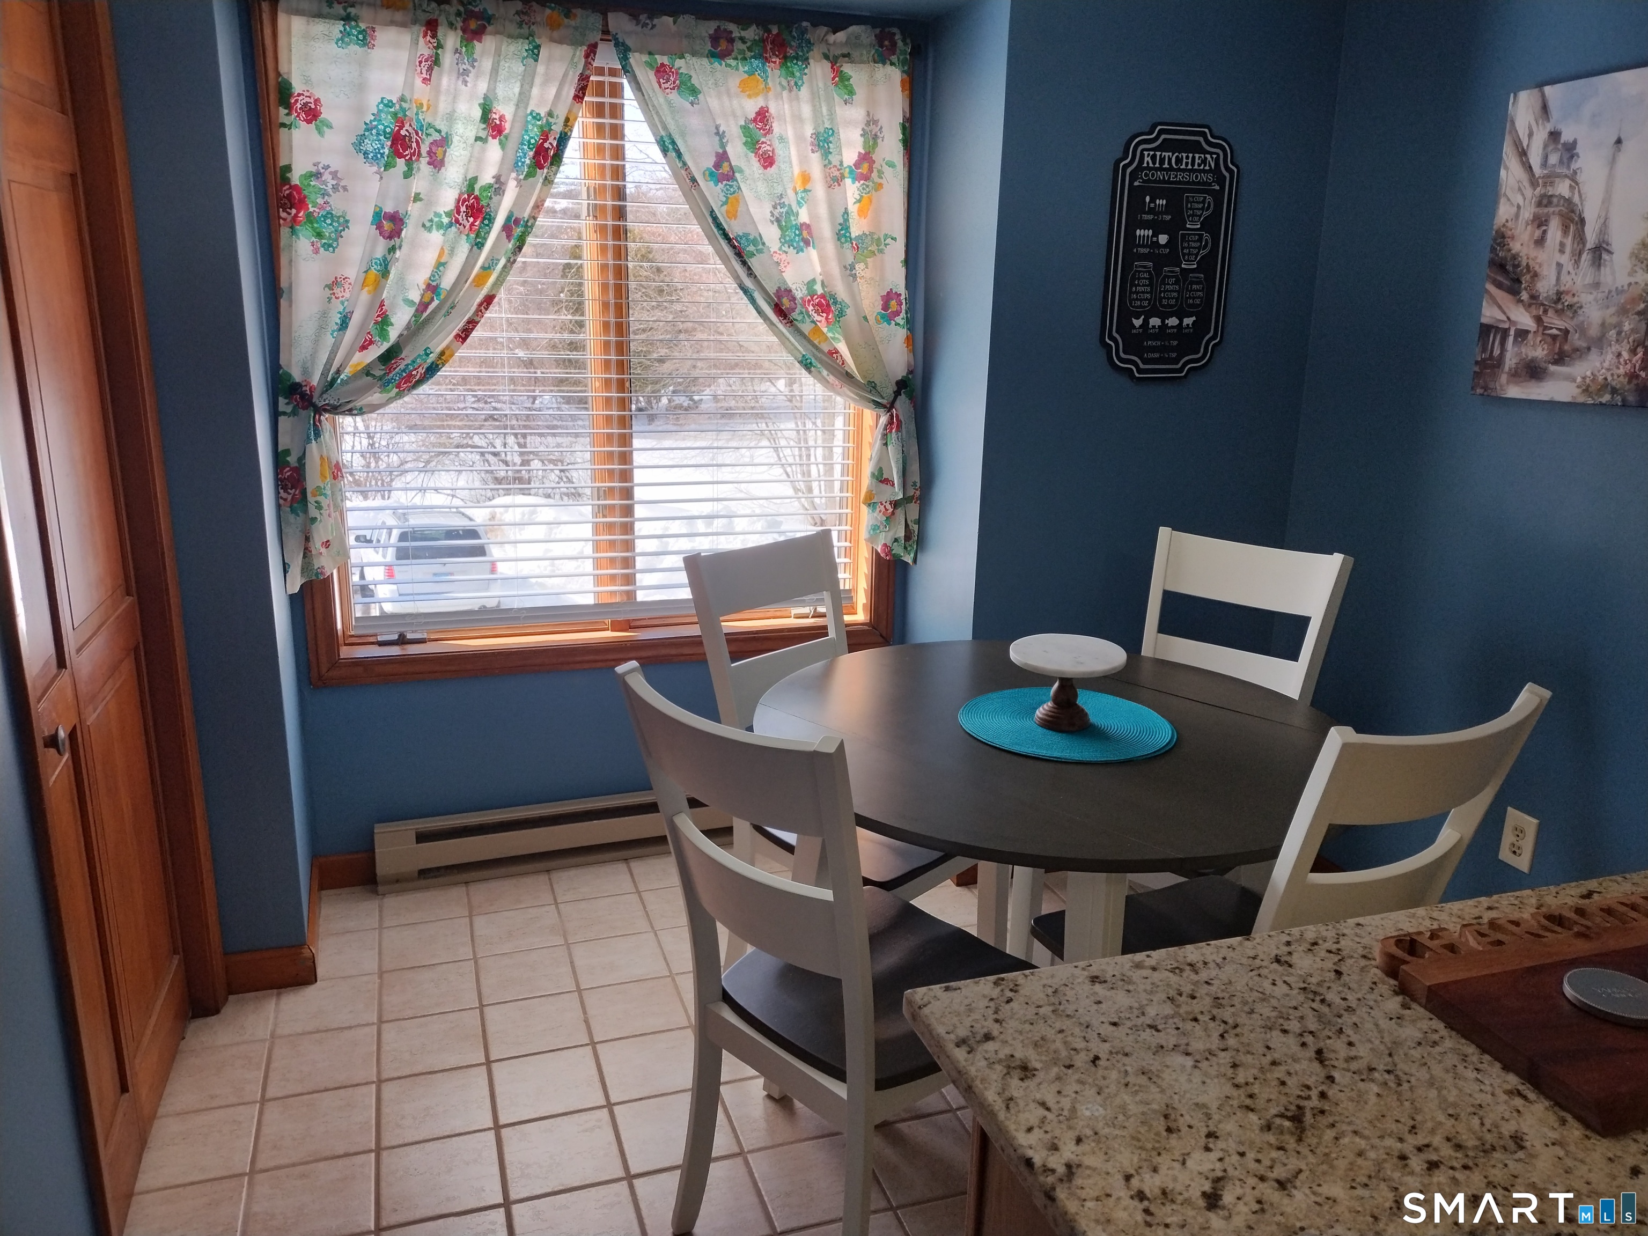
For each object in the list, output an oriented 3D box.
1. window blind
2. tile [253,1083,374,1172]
[{"bbox_3d":[-0.535,-0.692,3.048,1.343,1.433,0.050,-4,15,-19],"label":"window blind"},{"bbox_3d":[-0.922,0.931,2.173,0.197,0.009,0.197,-4,15,-19],"label":"tile"}]

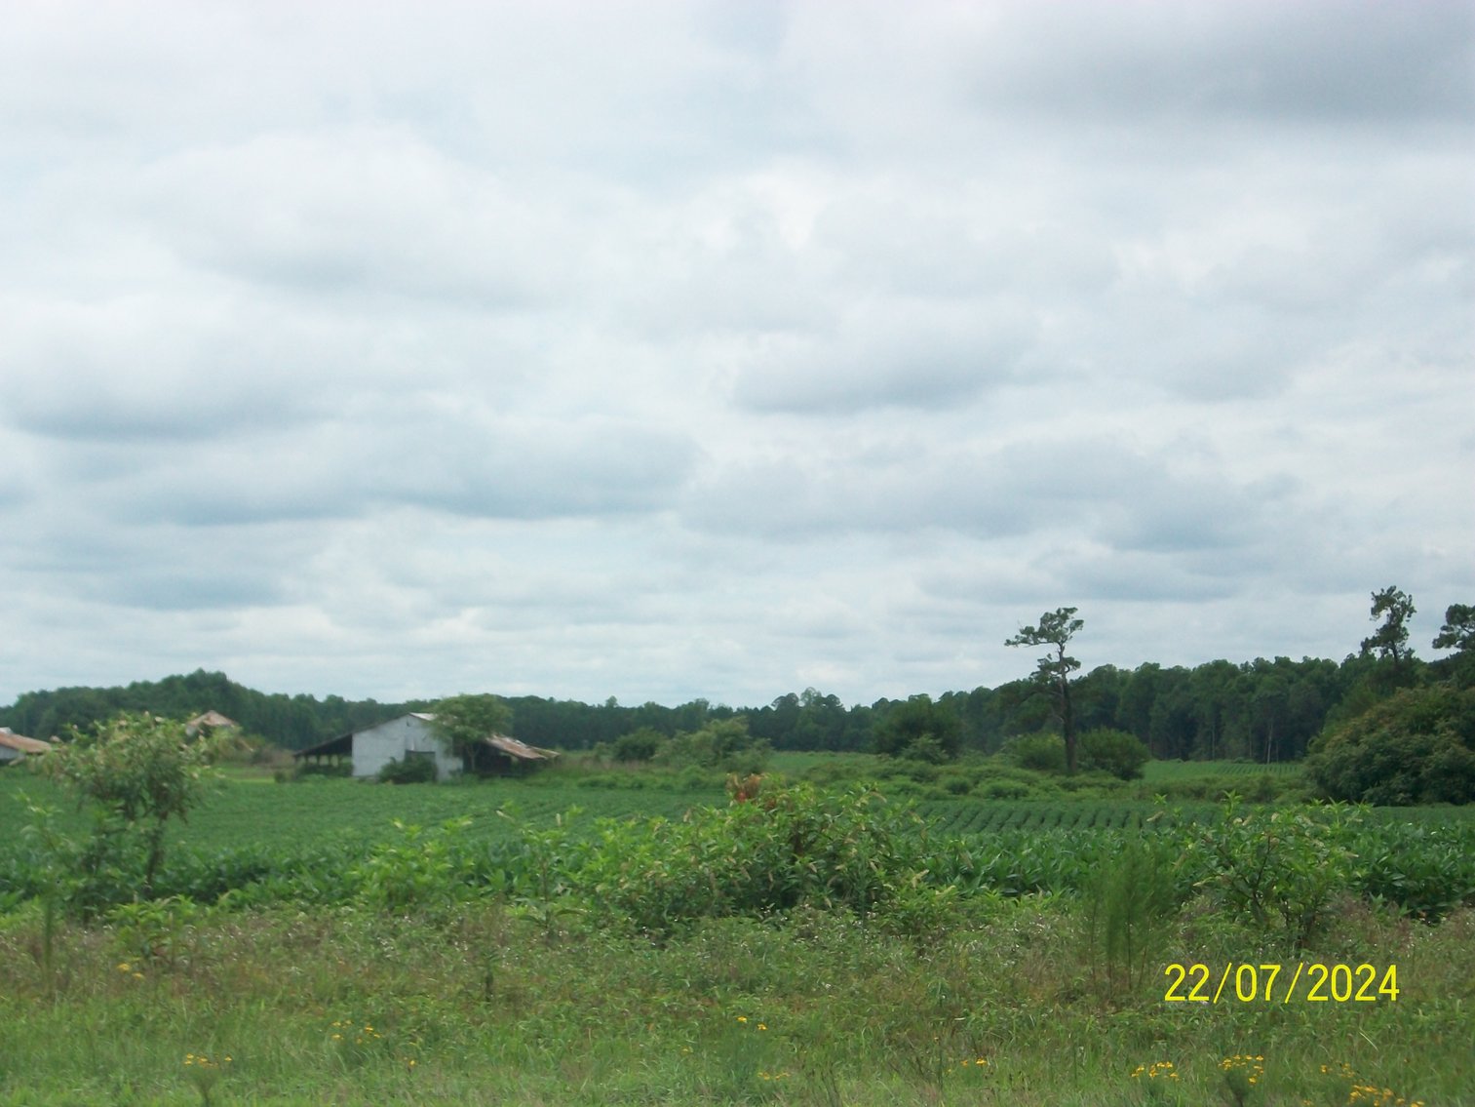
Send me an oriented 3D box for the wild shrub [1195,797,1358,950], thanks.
[{"bbox_3d":[3.858,2.292,25.000,1.130,1.090,1.000,0,-3,0],"label":"wild shrub"}]

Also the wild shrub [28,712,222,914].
[{"bbox_3d":[-4.995,2.129,28.500,1.550,1.670,1.400,0,-3,0],"label":"wild shrub"}]

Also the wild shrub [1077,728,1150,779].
[{"bbox_3d":[24.226,12.876,225.000,4.600,3.400,4.200,0,-3,0],"label":"wild shrub"}]

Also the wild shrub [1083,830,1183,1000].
[{"bbox_3d":[2.262,2.065,20.000,0.560,0.960,0.500,0,-3,0],"label":"wild shrub"}]

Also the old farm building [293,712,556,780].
[{"bbox_3d":[-19.357,12.061,217.000,14.400,4.400,11.000,0,-3,8],"label":"old farm building"}]

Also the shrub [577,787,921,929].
[{"bbox_3d":[0.093,2.356,27.000,2.650,1.150,1.700,0,-3,0],"label":"shrub"}]

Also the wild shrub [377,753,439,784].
[{"bbox_3d":[-19.652,12.864,208.000,3.500,1.900,2.600,0,-3,8],"label":"wild shrub"}]

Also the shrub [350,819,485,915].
[{"bbox_3d":[-2.585,2.498,28.000,1.030,0.780,0.900,0,-3,0],"label":"shrub"}]

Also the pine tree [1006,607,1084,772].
[{"bbox_3d":[20.427,9.106,232.000,5.000,11.200,4.600,0,-3,0],"label":"pine tree"}]

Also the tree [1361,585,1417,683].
[{"bbox_3d":[45.689,8.930,245.000,3.800,13.300,3.600,0,-3,0],"label":"tree"}]

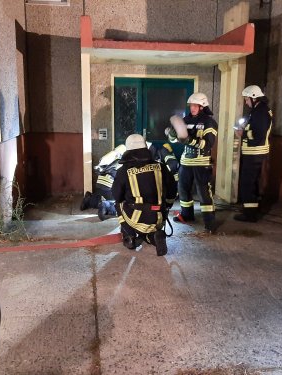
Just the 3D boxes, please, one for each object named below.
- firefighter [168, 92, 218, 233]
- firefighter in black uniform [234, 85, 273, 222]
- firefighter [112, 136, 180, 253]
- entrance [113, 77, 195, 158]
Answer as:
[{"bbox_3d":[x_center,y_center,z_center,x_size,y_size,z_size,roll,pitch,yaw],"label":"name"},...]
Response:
[{"bbox_3d":[0.691,-0.340,4.972,0.560,1.760,0.540,9,14,40],"label":"firefighter"},{"bbox_3d":[1.597,-0.459,5.332,0.520,1.880,0.550,4,11,17],"label":"firefighter in black uniform"},{"bbox_3d":[0.058,0.029,4.307,0.660,1.260,0.800,1,10,3],"label":"firefighter"},{"bbox_3d":[0.271,-0.980,7.240,1.600,2.100,0.200,-1,10,-8],"label":"entrance"}]

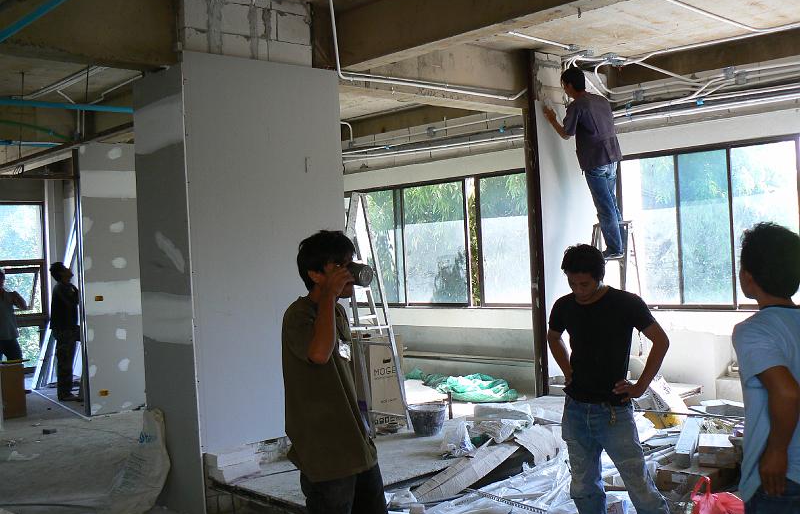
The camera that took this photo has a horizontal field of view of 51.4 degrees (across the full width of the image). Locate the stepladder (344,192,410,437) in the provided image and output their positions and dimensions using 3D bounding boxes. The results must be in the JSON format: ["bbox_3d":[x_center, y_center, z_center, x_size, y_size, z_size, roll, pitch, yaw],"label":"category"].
[{"bbox_3d":[-0.396,0.430,6.115,0.800,1.800,0.480,-4,1,-41],"label":"stepladder"}]

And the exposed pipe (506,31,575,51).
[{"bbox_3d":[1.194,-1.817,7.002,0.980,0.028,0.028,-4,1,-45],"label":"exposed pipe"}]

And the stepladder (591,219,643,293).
[{"bbox_3d":[1.824,0.453,7.189,0.520,1.474,0.880,-2,1,41],"label":"stepladder"}]

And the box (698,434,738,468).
[{"bbox_3d":[1.955,1.200,5.150,0.205,0.127,0.290,-3,1,17],"label":"box"}]

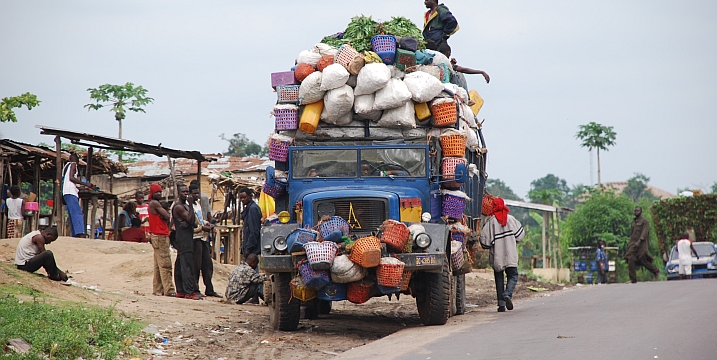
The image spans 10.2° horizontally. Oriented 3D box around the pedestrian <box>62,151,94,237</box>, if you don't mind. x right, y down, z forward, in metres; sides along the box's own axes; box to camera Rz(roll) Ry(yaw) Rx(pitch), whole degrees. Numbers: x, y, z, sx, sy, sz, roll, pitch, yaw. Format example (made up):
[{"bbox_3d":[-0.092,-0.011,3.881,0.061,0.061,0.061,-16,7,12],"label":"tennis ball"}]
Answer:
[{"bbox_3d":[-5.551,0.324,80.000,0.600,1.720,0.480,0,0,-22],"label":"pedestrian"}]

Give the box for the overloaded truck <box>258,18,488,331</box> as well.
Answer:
[{"bbox_3d":[0.216,-0.160,57.900,2.700,4.400,8.200,0,0,5],"label":"overloaded truck"}]

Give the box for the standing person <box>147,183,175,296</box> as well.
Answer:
[{"bbox_3d":[-2.983,0.916,61.000,0.420,1.710,0.500,0,0,25],"label":"standing person"}]

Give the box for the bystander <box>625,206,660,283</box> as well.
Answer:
[{"bbox_3d":[6.310,1.444,89.500,0.850,1.711,0.550,0,0,-34],"label":"bystander"}]

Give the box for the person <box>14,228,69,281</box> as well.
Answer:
[{"bbox_3d":[-4.697,1.097,59.500,0.770,0.805,0.480,0,0,9],"label":"person"}]

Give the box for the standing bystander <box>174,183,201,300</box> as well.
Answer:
[{"bbox_3d":[-2.564,0.930,60.400,0.380,1.724,0.500,0,0,40],"label":"standing bystander"}]

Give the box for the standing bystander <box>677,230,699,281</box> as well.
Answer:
[{"bbox_3d":[8.495,2.128,104.000,0.550,1.570,0.360,0,0,6],"label":"standing bystander"}]

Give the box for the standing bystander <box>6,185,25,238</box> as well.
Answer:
[{"bbox_3d":[-6.472,0.744,76.000,0.420,1.300,0.300,0,0,9],"label":"standing bystander"}]

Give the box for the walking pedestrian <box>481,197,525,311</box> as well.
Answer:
[{"bbox_3d":[2.145,1.117,60.000,0.640,1.713,0.500,0,0,4],"label":"walking pedestrian"}]

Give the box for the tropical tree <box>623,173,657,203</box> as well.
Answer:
[{"bbox_3d":[14.650,2.033,210.000,2.100,4.849,2.100,0,0,0],"label":"tropical tree"}]

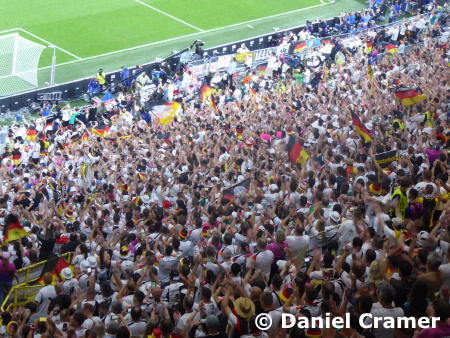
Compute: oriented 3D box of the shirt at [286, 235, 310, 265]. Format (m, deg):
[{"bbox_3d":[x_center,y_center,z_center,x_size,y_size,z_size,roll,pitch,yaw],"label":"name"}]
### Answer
[{"bbox_3d":[1.533,1.658,31.201,0.510,0.700,0.300,6,25,-9],"label":"shirt"}]

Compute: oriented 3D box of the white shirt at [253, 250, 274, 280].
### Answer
[{"bbox_3d":[0.795,2.019,31.300,0.500,0.700,0.280,-8,30,-34],"label":"white shirt"}]

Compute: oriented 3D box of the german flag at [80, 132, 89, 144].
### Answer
[{"bbox_3d":[-5.871,-1.274,62.500,0.360,0.480,0.150,10,24,0],"label":"german flag"}]

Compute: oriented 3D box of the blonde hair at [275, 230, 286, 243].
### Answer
[{"bbox_3d":[1.139,1.373,30.427,0.200,0.260,0.230,5,25,-11],"label":"blonde hair"}]

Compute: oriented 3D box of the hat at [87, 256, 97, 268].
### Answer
[{"bbox_3d":[-3.162,2.227,35.700,0.260,0.160,0.260,8,25,-4],"label":"hat"}]

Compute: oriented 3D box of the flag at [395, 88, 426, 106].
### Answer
[{"bbox_3d":[5.792,-2.245,46.961,1.100,0.550,0.350,13,24,6],"label":"flag"}]

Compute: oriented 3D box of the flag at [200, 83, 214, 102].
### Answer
[{"bbox_3d":[-0.825,-3.606,70.500,0.660,0.900,0.300,10,24,0],"label":"flag"}]

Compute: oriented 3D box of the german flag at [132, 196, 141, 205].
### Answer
[{"bbox_3d":[-2.740,0.975,46.314,0.270,0.260,0.100,10,24,0],"label":"german flag"}]

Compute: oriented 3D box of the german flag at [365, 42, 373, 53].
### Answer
[{"bbox_3d":[8.234,-7.000,85.828,0.480,0.600,0.200,12,24,4],"label":"german flag"}]

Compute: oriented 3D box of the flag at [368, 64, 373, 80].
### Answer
[{"bbox_3d":[6.984,-4.632,71.797,0.270,0.800,0.150,10,24,0],"label":"flag"}]

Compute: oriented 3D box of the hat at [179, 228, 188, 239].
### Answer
[{"bbox_3d":[-1.008,1.578,36.605,0.230,0.150,0.240,-12,32,-40],"label":"hat"}]

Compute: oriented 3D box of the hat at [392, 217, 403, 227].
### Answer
[{"bbox_3d":[3.251,0.989,28.188,0.250,0.150,0.190,23,27,27],"label":"hat"}]

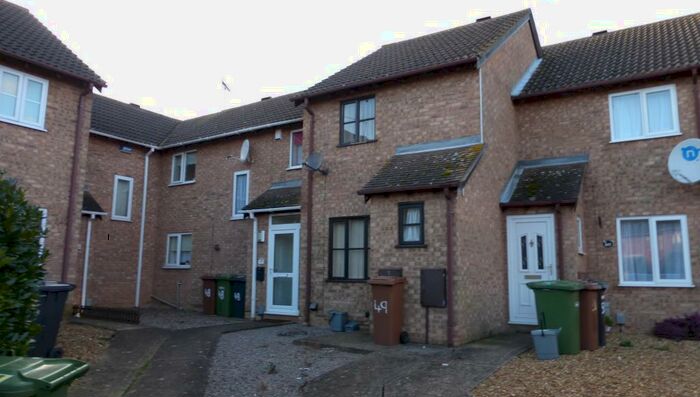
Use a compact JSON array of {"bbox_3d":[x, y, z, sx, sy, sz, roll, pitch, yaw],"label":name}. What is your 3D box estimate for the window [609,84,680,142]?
[{"bbox_3d":[5.926,-1.697,9.810,1.189,1.023,0.100,-5,-10,32],"label":"window"}]

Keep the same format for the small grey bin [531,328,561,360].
[{"bbox_3d":[2.787,2.050,6.895,0.360,0.410,0.330,-4,-9,27],"label":"small grey bin"}]

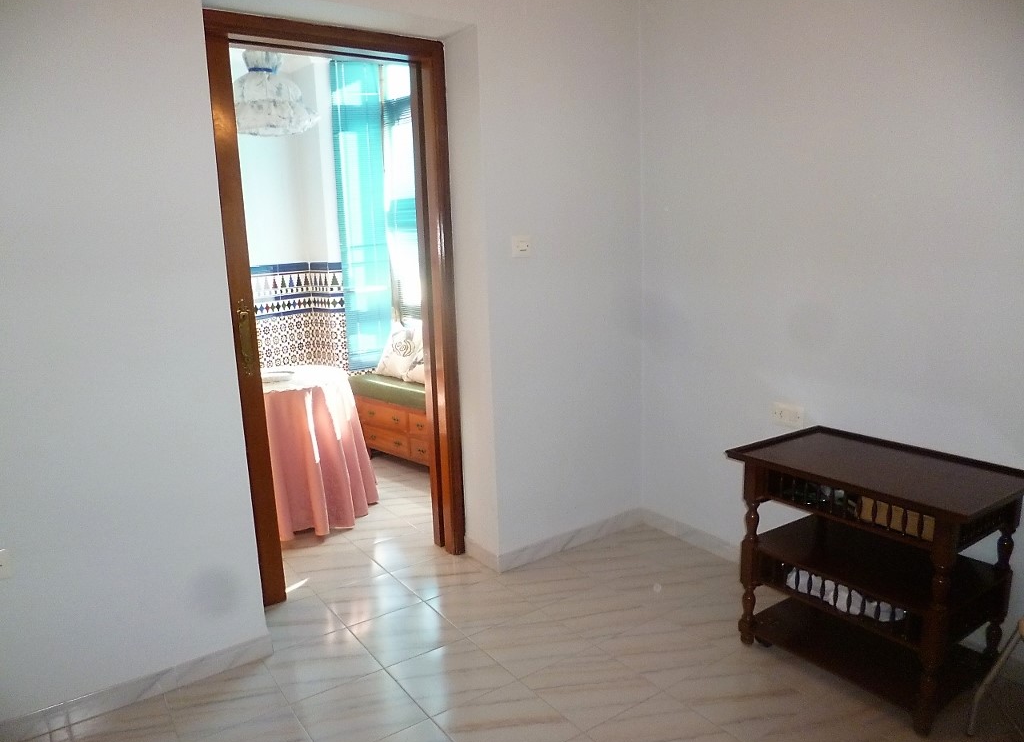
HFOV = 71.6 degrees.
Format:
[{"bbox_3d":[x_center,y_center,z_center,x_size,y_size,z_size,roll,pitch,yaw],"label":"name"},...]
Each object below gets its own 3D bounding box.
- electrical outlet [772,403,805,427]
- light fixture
[{"bbox_3d":[1.052,0.179,2.739,0.015,0.085,0.140,-9,12,-34],"label":"electrical outlet"},{"bbox_3d":[-1.218,-1.397,3.475,0.500,0.460,0.500,-9,12,-34],"label":"light fixture"}]

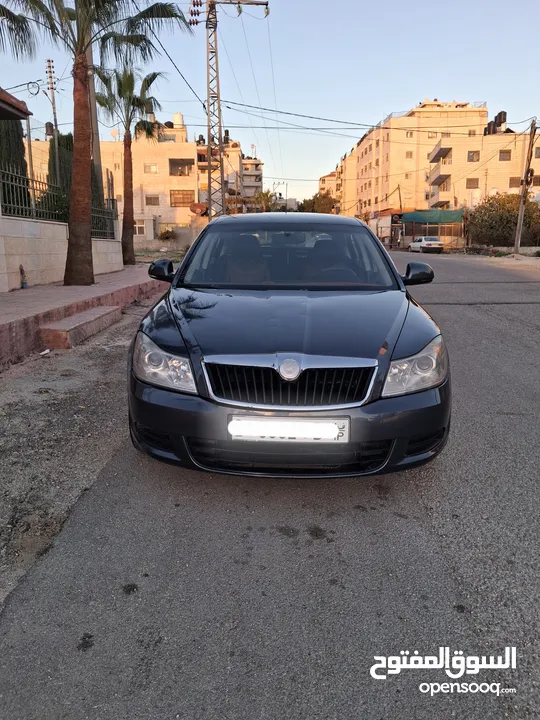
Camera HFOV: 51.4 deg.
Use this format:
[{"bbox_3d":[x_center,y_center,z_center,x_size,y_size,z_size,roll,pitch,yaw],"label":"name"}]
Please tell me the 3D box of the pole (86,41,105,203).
[{"bbox_3d":[-5.939,-7.259,19.473,0.280,7.623,0.280,-2,11,0],"label":"pole"}]

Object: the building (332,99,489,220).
[{"bbox_3d":[23.799,-31.205,103.411,15.500,21.200,44.000,-1,11,-4],"label":"building"}]

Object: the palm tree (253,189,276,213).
[{"bbox_3d":[-0.640,-16.570,66.052,2.900,6.925,2.900,0,11,0],"label":"palm tree"}]

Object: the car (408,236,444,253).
[{"bbox_3d":[13.472,-9.914,48.499,1.720,1.420,4.450,-1,11,-7],"label":"car"}]

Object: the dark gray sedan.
[{"bbox_3d":[0.163,-0.422,4.584,1.800,1.460,4.570,0,11,2],"label":"dark gray sedan"}]

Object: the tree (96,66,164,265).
[{"bbox_3d":[-4.742,-6.501,19.111,2.400,6.448,2.400,0,11,0],"label":"tree"}]

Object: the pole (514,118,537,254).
[{"bbox_3d":[16.169,-10.942,35.566,0.350,8.192,0.350,3,11,0],"label":"pole"}]

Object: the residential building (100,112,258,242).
[{"bbox_3d":[-9.464,-17.726,57.650,15.000,13.200,14.000,-1,11,-5],"label":"residential building"}]

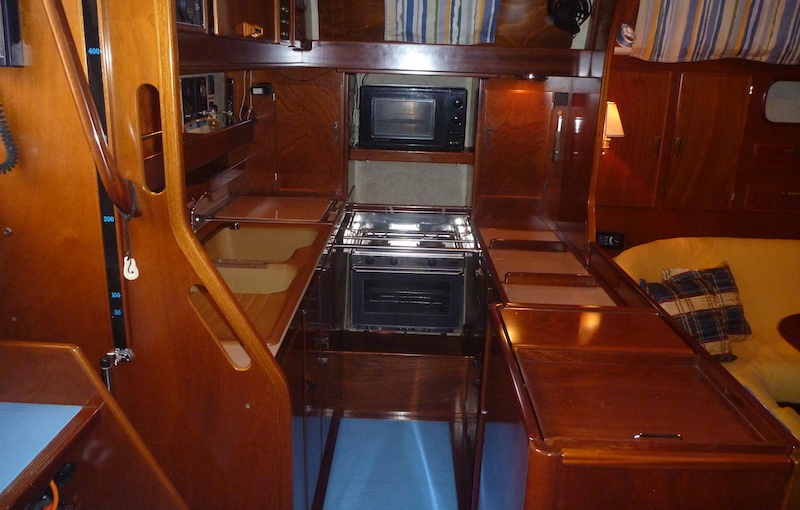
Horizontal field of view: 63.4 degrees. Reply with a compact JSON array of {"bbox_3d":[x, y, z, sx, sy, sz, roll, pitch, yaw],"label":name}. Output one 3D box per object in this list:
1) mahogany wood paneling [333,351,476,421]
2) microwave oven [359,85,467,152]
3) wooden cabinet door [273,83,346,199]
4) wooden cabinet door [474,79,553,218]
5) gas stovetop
[{"bbox_3d":[0.016,0.560,2.770,0.580,0.310,0.040,2,16,0],"label":"mahogany wood paneling"},{"bbox_3d":[0.065,-0.672,3.138,0.485,0.280,0.350,2,16,0],"label":"microwave oven"},{"bbox_3d":[-0.411,-0.532,2.972,0.310,0.510,0.040,2,16,0],"label":"wooden cabinet door"},{"bbox_3d":[0.510,-0.486,2.973,0.325,0.600,0.040,2,16,0],"label":"wooden cabinet door"},{"bbox_3d":[0.046,-0.110,2.844,0.530,0.100,0.460,2,16,0],"label":"gas stovetop"}]

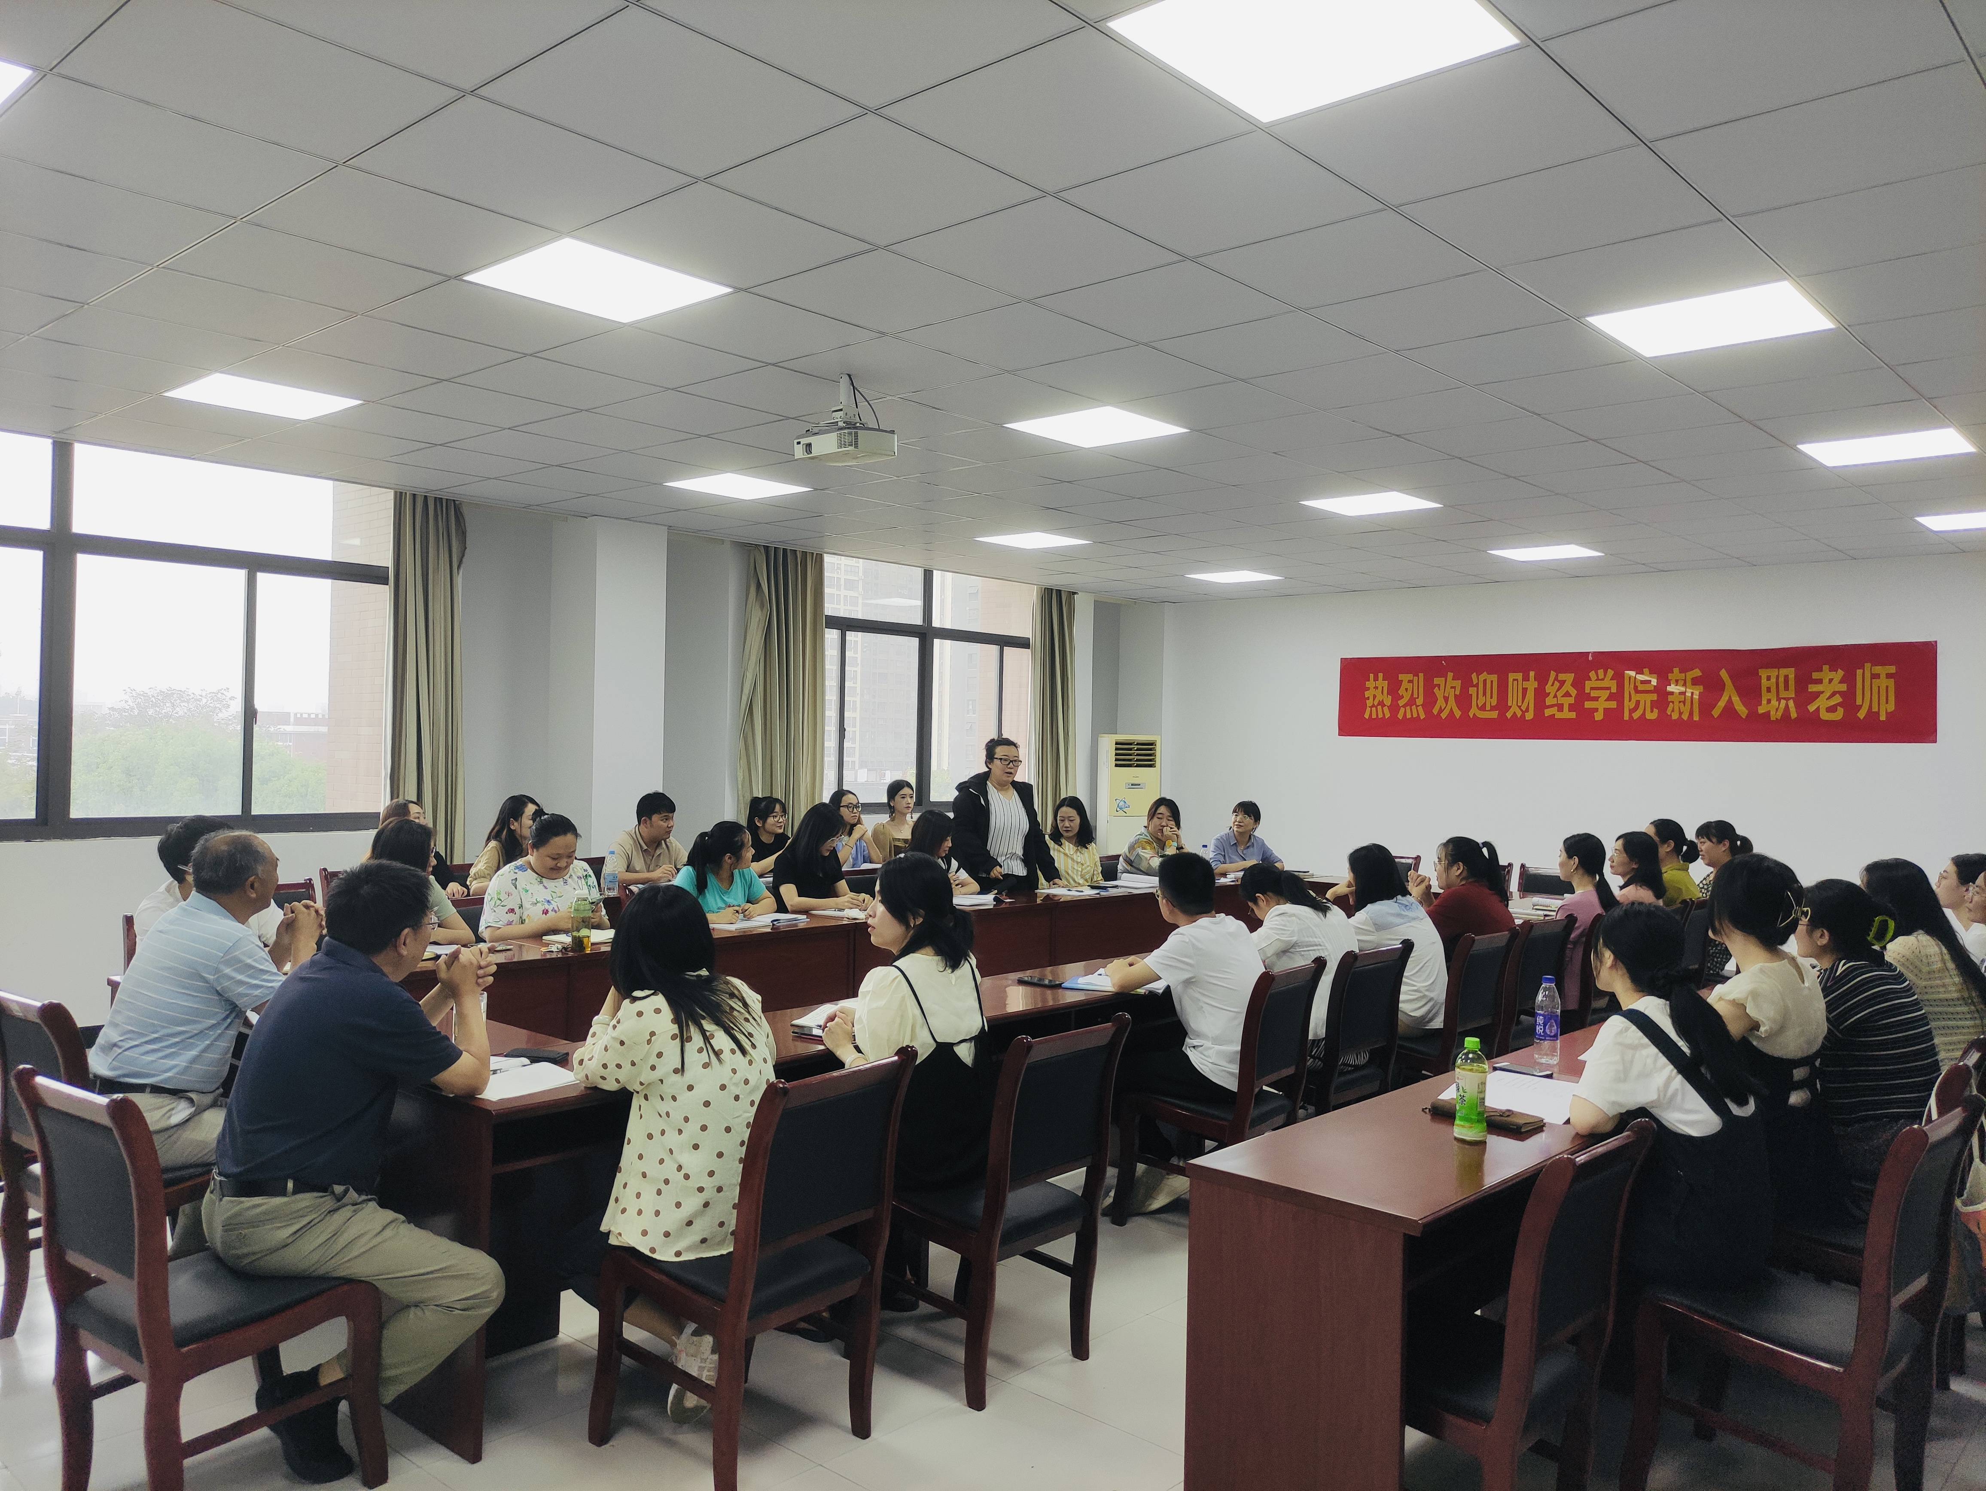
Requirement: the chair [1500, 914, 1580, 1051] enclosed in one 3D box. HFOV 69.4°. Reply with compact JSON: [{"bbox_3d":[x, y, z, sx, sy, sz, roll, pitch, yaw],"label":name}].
[{"bbox_3d":[2.119,1.165,6.321,0.590,0.900,0.460,1,0,42],"label":"chair"}]

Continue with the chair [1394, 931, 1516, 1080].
[{"bbox_3d":[1.672,1.140,5.622,0.570,0.920,0.450,1,0,42],"label":"chair"}]

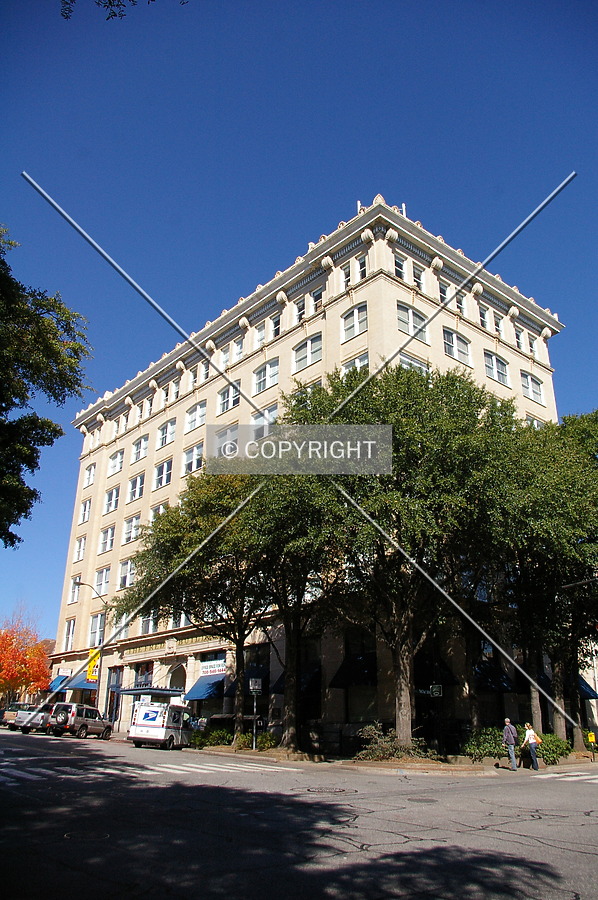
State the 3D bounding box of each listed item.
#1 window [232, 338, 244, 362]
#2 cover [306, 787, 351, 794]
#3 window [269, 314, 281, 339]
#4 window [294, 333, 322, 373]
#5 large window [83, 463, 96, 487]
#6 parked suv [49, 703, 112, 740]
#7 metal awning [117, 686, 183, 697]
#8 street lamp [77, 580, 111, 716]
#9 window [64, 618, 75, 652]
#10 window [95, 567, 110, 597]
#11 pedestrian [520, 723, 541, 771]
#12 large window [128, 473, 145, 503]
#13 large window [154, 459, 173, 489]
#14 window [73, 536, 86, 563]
[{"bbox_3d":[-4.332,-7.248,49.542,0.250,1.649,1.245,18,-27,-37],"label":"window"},{"bbox_3d":[0.708,8.326,16.444,0.920,0.050,0.920,0,-22,0],"label":"cover"},{"bbox_3d":[-1.541,-8.657,47.823,0.250,1.606,1.064,18,-28,-38],"label":"window"},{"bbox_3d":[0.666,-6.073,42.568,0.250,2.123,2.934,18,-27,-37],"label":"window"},{"bbox_3d":[-21.606,2.892,70.118,0.260,2.457,2.317,18,-28,-37],"label":"large window"},{"bbox_3d":[-13.150,16.500,40.950,1.880,1.920,4.600,-5,-23,14],"label":"parked suv"},{"bbox_3d":[-9.659,15.951,44.515,2.530,0.380,3.850,20,-30,-38],"label":"metal awning"},{"bbox_3d":[-14.515,13.948,45.710,2.750,9.750,0.350,20,-30,-38],"label":"street lamp"},{"bbox_3d":[-20.631,16.807,61.115,0.250,2.874,1.900,18,-28,-38],"label":"window"},{"bbox_3d":[-17.893,12.085,61.648,0.260,2.654,3.043,18,-28,-37],"label":"window"},{"bbox_3d":[8.679,11.155,25.406,0.550,1.640,0.520,-17,-28,37],"label":"pedestrian"},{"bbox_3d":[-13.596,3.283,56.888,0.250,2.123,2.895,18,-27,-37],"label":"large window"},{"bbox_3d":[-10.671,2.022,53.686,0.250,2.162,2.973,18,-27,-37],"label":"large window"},{"bbox_3d":[-20.622,9.512,63.963,0.250,2.100,2.200,18,-28,-38],"label":"window"}]

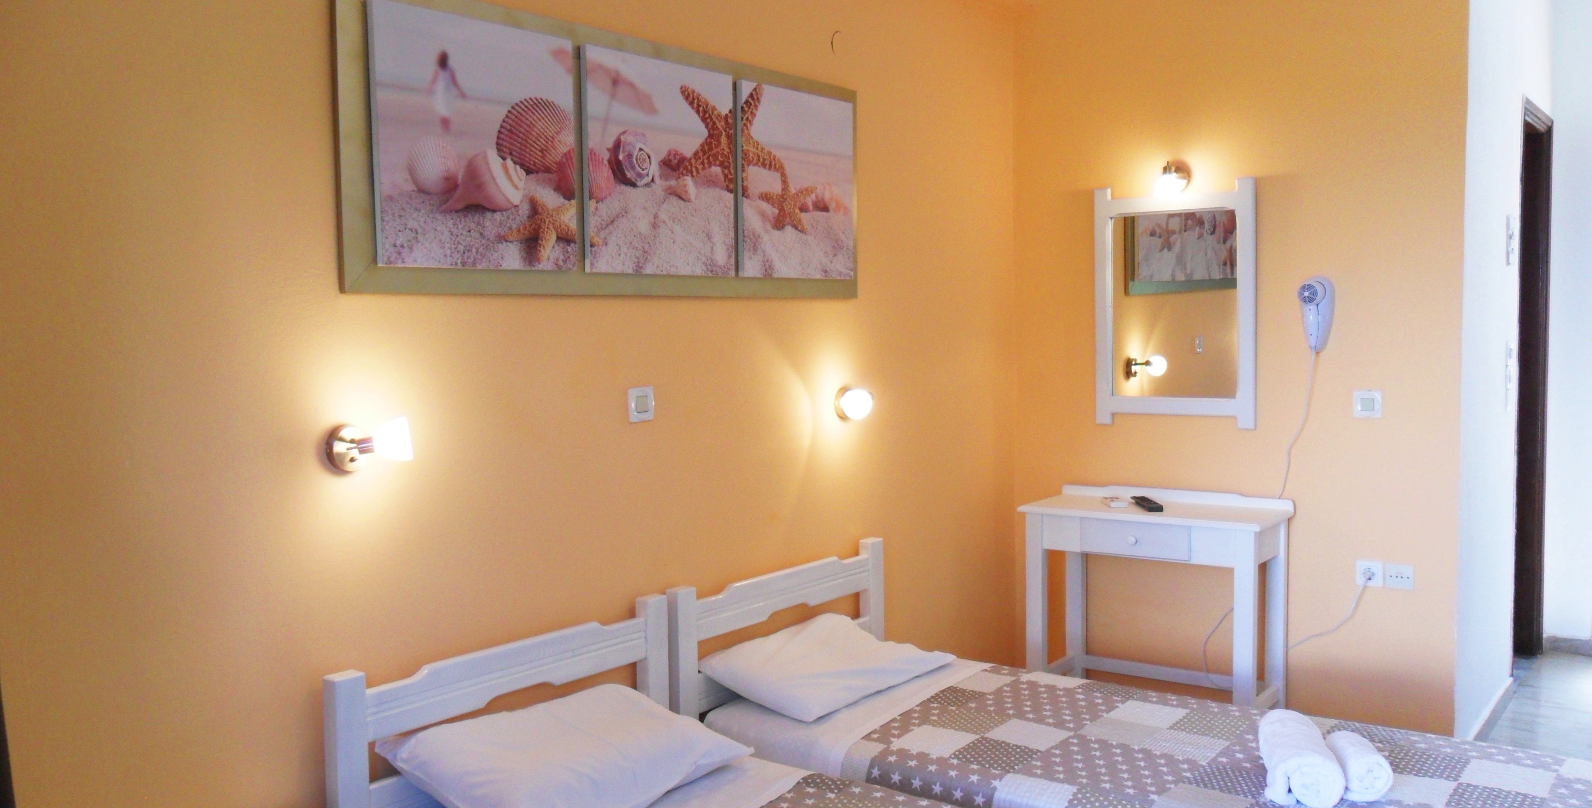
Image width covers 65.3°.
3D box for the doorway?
[{"bbox_3d":[2.763,-0.039,4.744,0.136,2.125,0.744,2,5,38],"label":"doorway"}]

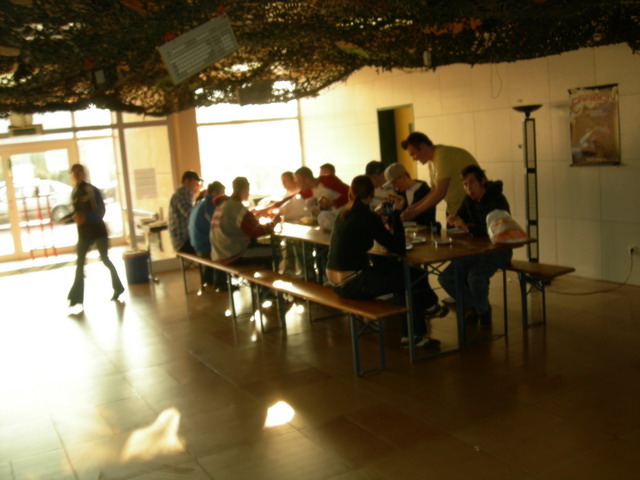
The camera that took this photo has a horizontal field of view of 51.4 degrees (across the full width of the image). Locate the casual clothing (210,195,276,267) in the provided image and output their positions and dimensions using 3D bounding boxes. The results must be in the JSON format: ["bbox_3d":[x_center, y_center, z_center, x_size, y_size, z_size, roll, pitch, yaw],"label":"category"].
[{"bbox_3d":[-0.828,-0.111,6.875,0.740,0.740,0.550,-9,8,-28],"label":"casual clothing"}]

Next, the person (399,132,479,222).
[{"bbox_3d":[1.114,-0.124,6.100,0.720,1.640,0.570,-7,8,-16],"label":"person"}]

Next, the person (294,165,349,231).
[{"bbox_3d":[0.060,-0.121,7.565,0.800,1.360,0.550,-8,8,-25],"label":"person"}]

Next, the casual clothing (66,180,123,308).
[{"bbox_3d":[-2.609,0.040,7.700,0.550,1.380,0.460,-8,8,-25],"label":"casual clothing"}]

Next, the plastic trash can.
[{"bbox_3d":[-2.514,0.377,9.080,0.360,0.390,0.360,-9,8,-28],"label":"plastic trash can"}]

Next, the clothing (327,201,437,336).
[{"bbox_3d":[0.376,0.242,4.973,0.857,1.102,0.541,-10,9,-39],"label":"clothing"}]

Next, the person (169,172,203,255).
[{"bbox_3d":[-1.434,-0.095,8.048,0.796,1.448,0.530,-9,8,-34],"label":"person"}]

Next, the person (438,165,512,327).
[{"bbox_3d":[1.330,0.045,5.623,0.816,1.326,0.592,-10,9,-39],"label":"person"}]

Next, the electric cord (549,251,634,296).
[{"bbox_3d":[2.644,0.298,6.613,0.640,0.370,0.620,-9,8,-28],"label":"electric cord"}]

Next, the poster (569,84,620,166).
[{"bbox_3d":[2.782,-1.156,6.774,0.020,0.801,0.587,-8,8,-28],"label":"poster"}]

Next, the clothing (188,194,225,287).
[{"bbox_3d":[-1.193,0.037,7.602,0.680,1.080,0.520,-9,8,-28],"label":"clothing"}]

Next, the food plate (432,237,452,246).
[{"bbox_3d":[0.911,0.023,5.023,0.153,0.036,0.153,-8,8,-28],"label":"food plate"}]

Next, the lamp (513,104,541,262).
[{"bbox_3d":[2.306,-0.521,7.252,0.320,1.870,0.320,-9,8,-28],"label":"lamp"}]

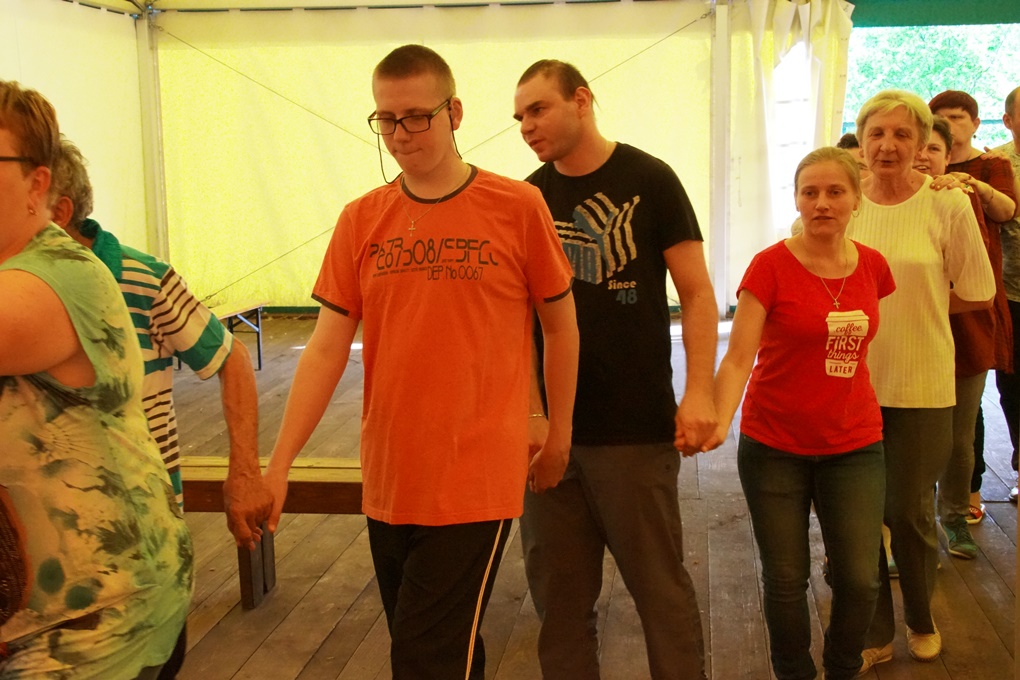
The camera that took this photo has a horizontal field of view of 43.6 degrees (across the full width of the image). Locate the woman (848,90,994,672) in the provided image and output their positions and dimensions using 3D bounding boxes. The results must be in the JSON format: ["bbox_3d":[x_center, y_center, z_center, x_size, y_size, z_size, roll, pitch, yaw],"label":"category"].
[{"bbox_3d":[1.101,0.115,3.685,0.540,1.645,0.470,2,8,22],"label":"woman"}]

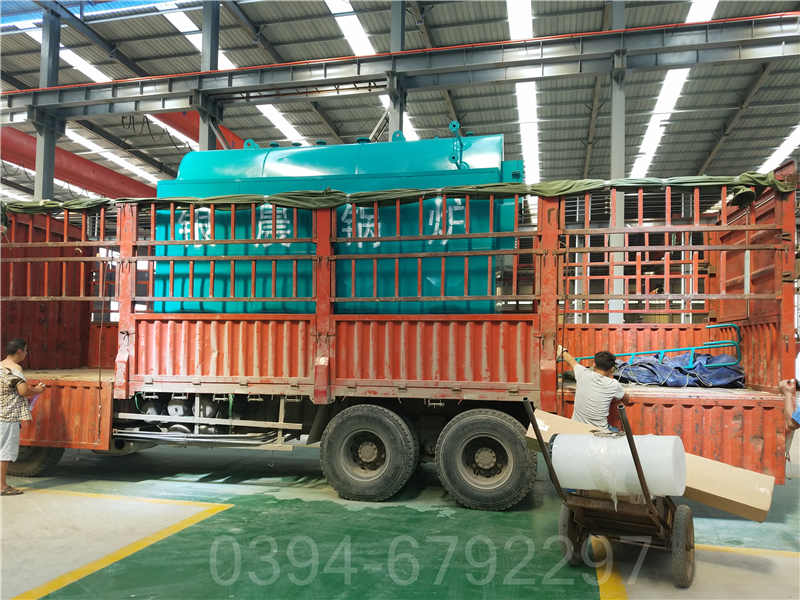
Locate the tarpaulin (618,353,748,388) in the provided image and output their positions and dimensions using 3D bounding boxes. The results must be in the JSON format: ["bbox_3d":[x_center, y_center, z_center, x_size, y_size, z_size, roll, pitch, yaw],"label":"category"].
[{"bbox_3d":[3.400,0.850,7.520,1.450,0.420,0.850,0,-4,13],"label":"tarpaulin"}]

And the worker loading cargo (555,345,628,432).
[{"bbox_3d":[1.810,1.290,5.570,0.680,1.740,0.580,-1,-4,19],"label":"worker loading cargo"}]

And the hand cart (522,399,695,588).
[{"bbox_3d":[1.630,1.399,4.458,0.920,1.400,1.530,-2,-4,34],"label":"hand cart"}]

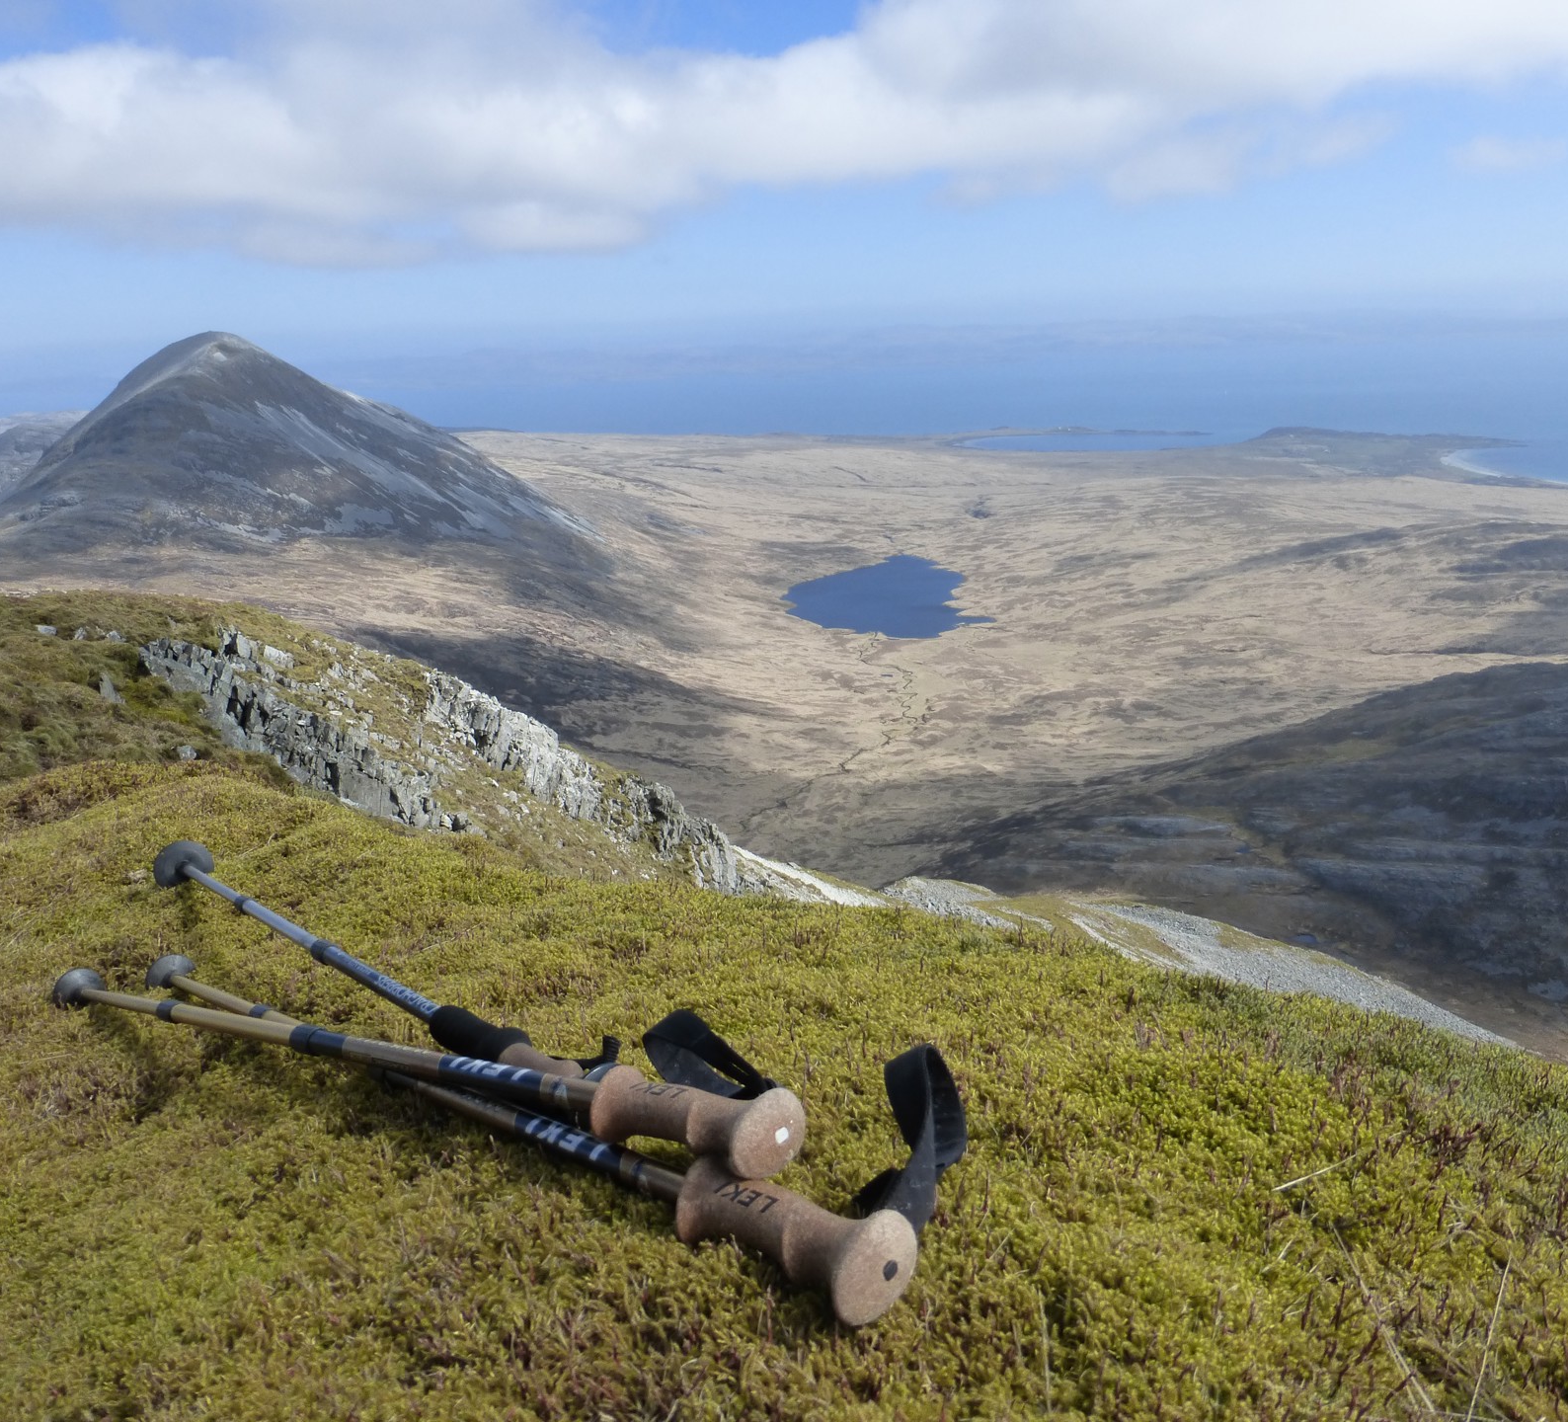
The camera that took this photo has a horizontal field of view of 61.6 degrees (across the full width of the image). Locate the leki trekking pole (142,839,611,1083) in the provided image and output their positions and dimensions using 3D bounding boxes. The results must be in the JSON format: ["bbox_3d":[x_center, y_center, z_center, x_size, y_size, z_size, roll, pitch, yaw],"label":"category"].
[{"bbox_3d":[-0.425,0.211,1.191,0.065,0.065,1.095,-46,28,-26],"label":"leki trekking pole"}]

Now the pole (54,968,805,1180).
[{"bbox_3d":[-0.370,0.247,1.000,1.003,0.060,0.065,-5,40,42],"label":"pole"}]

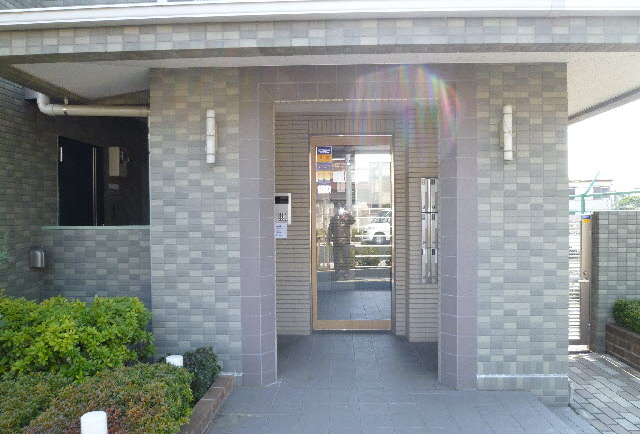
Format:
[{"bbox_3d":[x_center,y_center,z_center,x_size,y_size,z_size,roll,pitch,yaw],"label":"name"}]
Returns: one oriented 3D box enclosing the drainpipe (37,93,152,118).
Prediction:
[{"bbox_3d":[-1.890,-0.941,3.900,1.020,0.195,0.100,0,0,2],"label":"drainpipe"}]

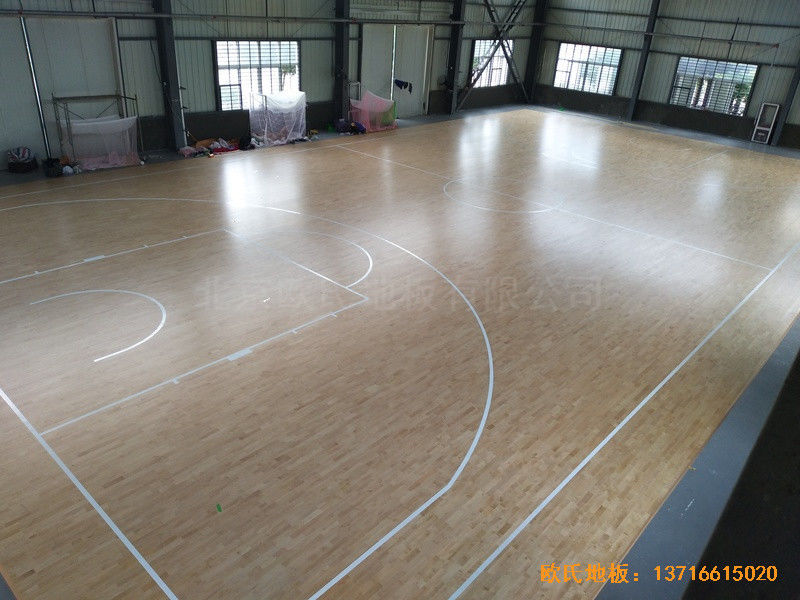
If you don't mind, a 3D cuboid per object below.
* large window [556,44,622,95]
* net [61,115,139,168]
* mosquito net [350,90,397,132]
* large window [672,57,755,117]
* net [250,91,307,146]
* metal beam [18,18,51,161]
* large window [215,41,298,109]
[{"bbox_3d":[10.732,-13.264,34.546,3.720,2.440,0.120,25,33,36],"label":"large window"},{"bbox_3d":[-9.092,-4.834,18.254,1.130,1.430,1.830,25,33,36],"label":"net"},{"bbox_3d":[-1.112,-8.375,26.290,1.150,1.660,2.000,25,33,36],"label":"mosquito net"},{"bbox_3d":[15.854,-10.863,30.525,3.720,2.370,0.120,25,33,36],"label":"large window"},{"bbox_3d":[-4.612,-6.888,22.626,1.000,1.800,2.000,25,33,36],"label":"net"},{"bbox_3d":[-10.412,-5.880,17.195,0.140,4.030,0.140,25,33,36],"label":"metal beam"},{"bbox_3d":[-5.217,-8.432,22.550,0.120,2.390,3.680,25,33,36],"label":"large window"}]

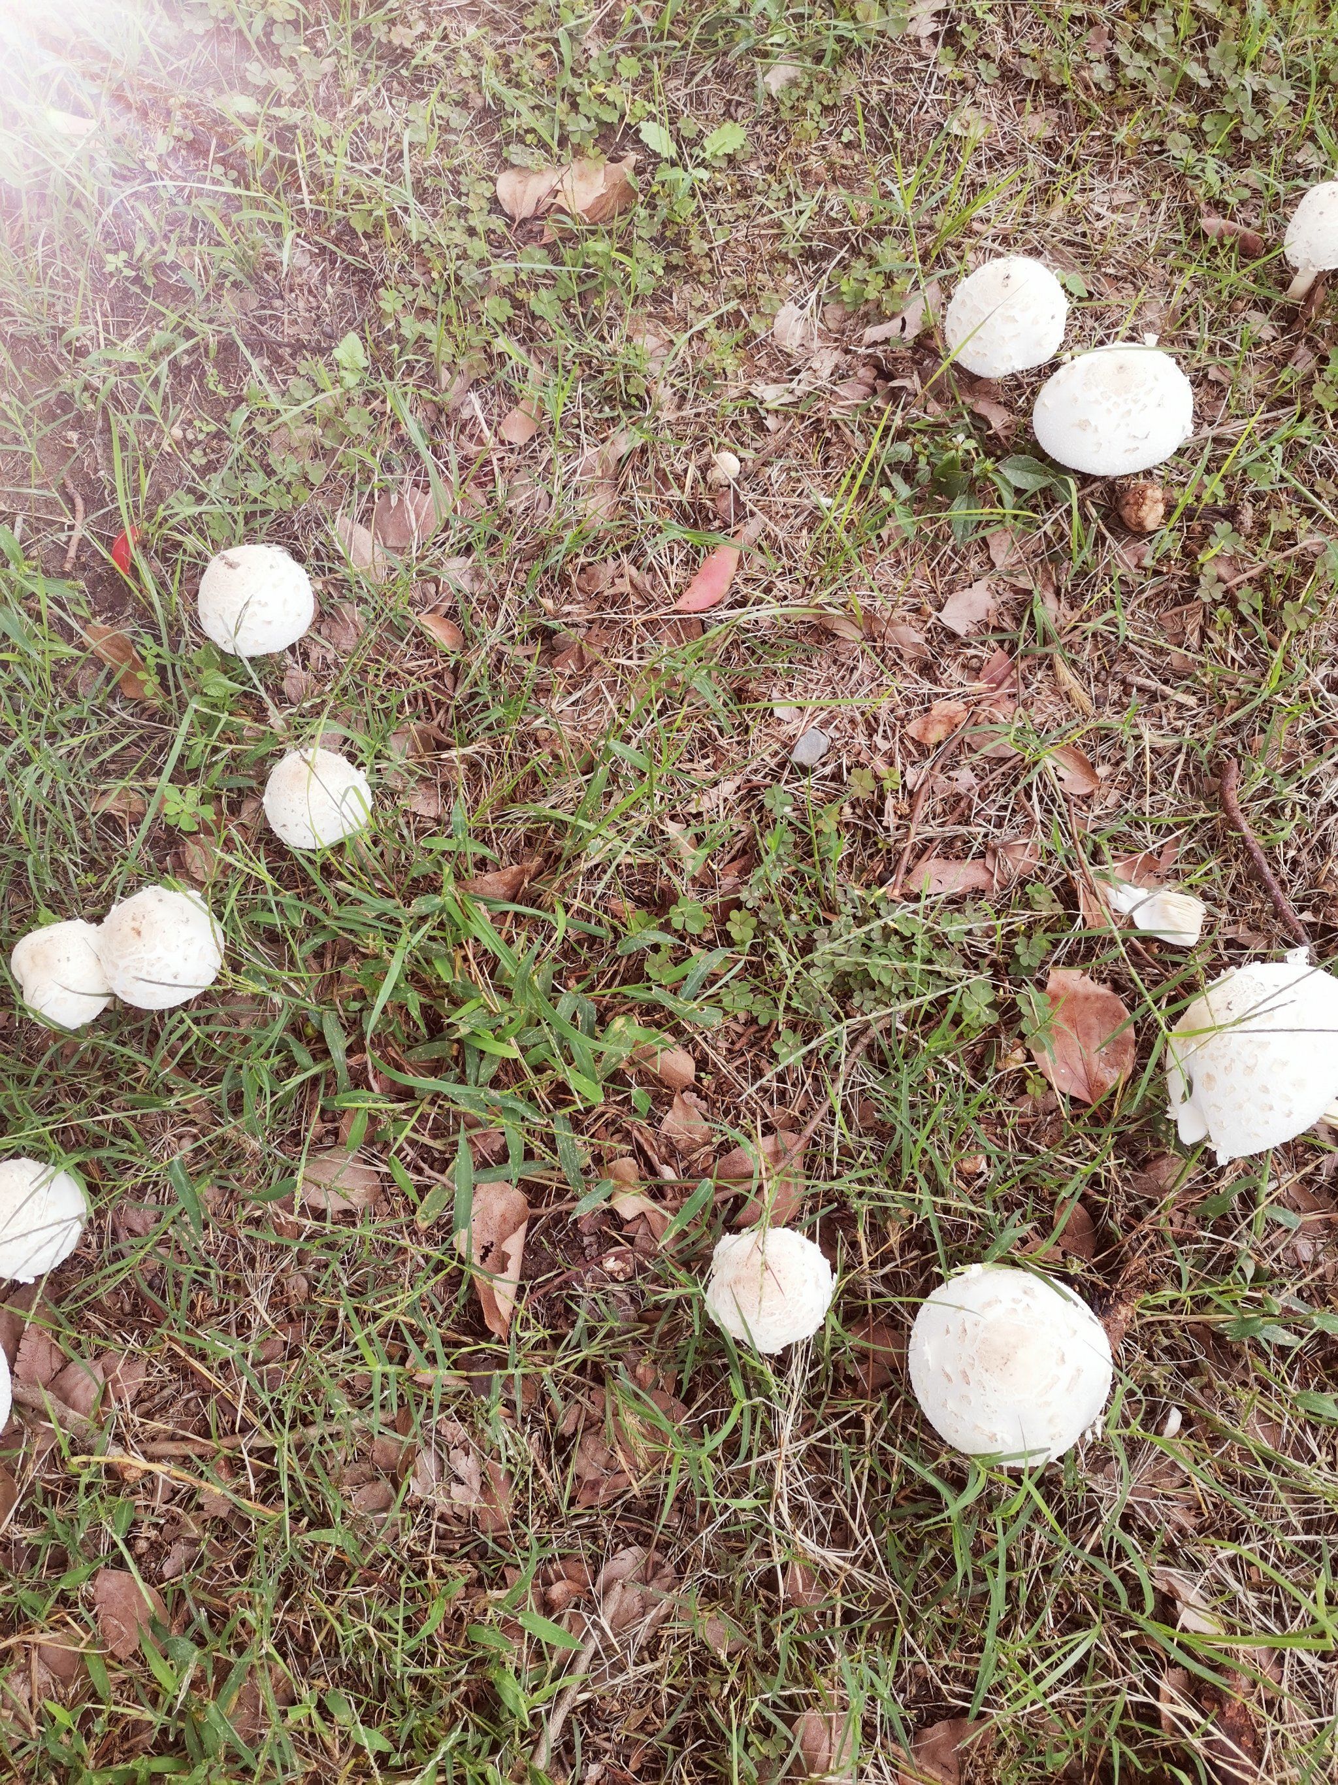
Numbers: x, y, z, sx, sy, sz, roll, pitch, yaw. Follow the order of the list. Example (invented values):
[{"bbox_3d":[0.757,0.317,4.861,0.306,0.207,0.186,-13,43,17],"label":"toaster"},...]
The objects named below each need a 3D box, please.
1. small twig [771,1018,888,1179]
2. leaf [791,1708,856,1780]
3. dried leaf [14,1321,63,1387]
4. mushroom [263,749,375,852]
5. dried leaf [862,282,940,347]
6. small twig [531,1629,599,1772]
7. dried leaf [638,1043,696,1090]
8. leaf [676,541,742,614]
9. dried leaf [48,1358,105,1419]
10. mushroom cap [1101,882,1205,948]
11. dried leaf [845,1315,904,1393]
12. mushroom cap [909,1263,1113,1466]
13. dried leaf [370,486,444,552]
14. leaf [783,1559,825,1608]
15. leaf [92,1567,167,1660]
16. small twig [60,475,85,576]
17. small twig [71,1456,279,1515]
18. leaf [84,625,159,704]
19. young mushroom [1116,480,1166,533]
[{"bbox_3d":[0.091,0.114,0.752,0.005,0.008,0.114,32,67,16],"label":"small twig"},{"bbox_3d":[0.083,0.462,0.727,0.034,0.014,0.033,3,65,1],"label":"leaf"},{"bbox_3d":[-0.391,0.288,0.835,0.034,0.008,0.029,21,69,13],"label":"dried leaf"},{"bbox_3d":[-0.243,-0.062,0.932,0.075,0.085,0.075,0,65,0],"label":"mushroom"},{"bbox_3d":[0.206,-0.483,1.131,0.099,0.018,0.034,-41,67,-17],"label":"dried leaf"},{"bbox_3d":[-0.056,0.434,0.721,0.012,0.010,0.070,22,63,12],"label":"small twig"},{"bbox_3d":[0.000,0.099,0.768,0.022,0.010,0.031,-33,67,-16],"label":"dried leaf"},{"bbox_3d":[0.034,-0.219,0.937,0.028,0.010,0.078,24,65,12],"label":"leaf"},{"bbox_3d":[-0.353,0.295,0.798,0.034,0.010,0.037,0,61,0],"label":"dried leaf"},{"bbox_3d":[0.335,0.013,0.929,0.068,0.028,0.039,19,66,8],"label":"mushroom cap"},{"bbox_3d":[0.109,0.239,0.693,0.030,0.011,0.037,-1,62,-1],"label":"dried leaf"},{"bbox_3d":[0.192,0.266,0.751,0.111,0.058,0.111,-2,65,4],"label":"mushroom cap"},{"bbox_3d":[-0.213,-0.302,1.083,0.054,0.014,0.060,3,65,2],"label":"dried leaf"},{"bbox_3d":[0.074,0.389,0.755,0.018,0.008,0.026,-20,66,-5],"label":"leaf"},{"bbox_3d":[-0.257,0.341,0.639,0.030,0.011,0.043,-18,63,-9],"label":"leaf"},{"bbox_3d":[-0.499,-0.310,1.124,0.006,0.006,0.106,-9,65,0],"label":"small twig"},{"bbox_3d":[-0.284,0.338,0.769,0.126,0.014,0.016,11,62,6],"label":"small twig"},{"bbox_3d":[-0.409,-0.173,1.004,0.024,0.016,0.095,-32,65,-13],"label":"leaf"},{"bbox_3d":[0.396,-0.324,1.127,0.041,0.043,0.041,0,61,0],"label":"young mushroom"}]

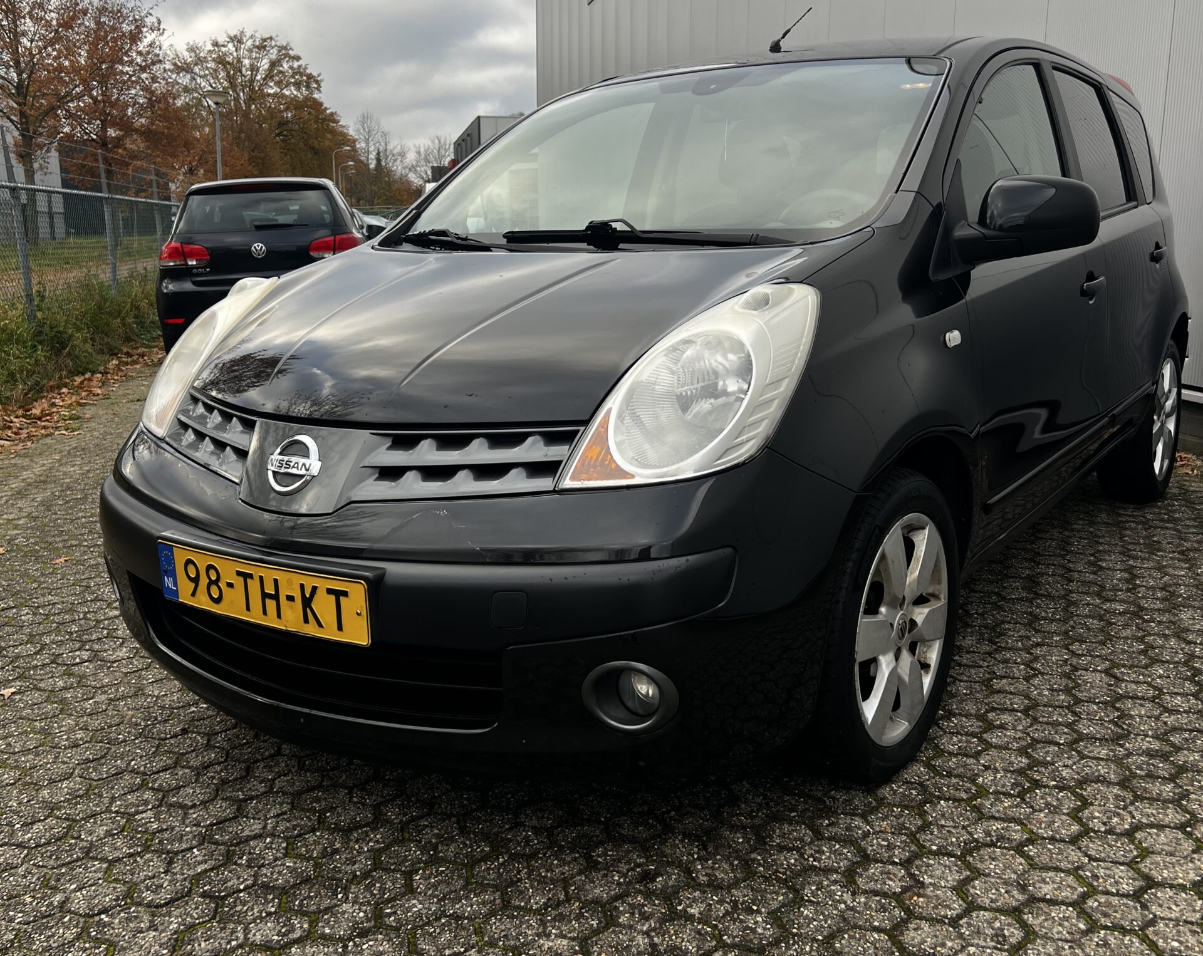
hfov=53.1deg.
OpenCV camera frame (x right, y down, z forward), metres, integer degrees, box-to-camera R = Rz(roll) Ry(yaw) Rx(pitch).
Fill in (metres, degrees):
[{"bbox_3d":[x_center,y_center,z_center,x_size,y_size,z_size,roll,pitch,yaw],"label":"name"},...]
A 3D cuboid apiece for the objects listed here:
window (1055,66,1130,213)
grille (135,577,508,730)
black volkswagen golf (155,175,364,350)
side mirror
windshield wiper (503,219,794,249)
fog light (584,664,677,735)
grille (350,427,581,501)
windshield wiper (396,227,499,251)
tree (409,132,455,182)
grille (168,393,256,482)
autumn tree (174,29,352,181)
[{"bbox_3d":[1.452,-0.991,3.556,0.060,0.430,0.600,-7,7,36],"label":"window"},{"bbox_3d":[-0.528,0.285,2.094,0.900,0.155,0.120,7,15,34],"label":"grille"},{"bbox_3d":[-3.137,-2.108,11.830,1.790,1.480,4.200,-2,12,-10],"label":"black volkswagen golf"},{"bbox_3d":[0.890,-0.541,2.502,0.245,0.175,0.160,7,15,34],"label":"side mirror"},{"bbox_3d":[0.070,-0.501,2.503,0.690,0.065,0.080,7,15,34],"label":"windshield wiper"},{"bbox_3d":[0.049,0.341,1.869,0.135,0.100,0.080,2,12,14],"label":"fog light"},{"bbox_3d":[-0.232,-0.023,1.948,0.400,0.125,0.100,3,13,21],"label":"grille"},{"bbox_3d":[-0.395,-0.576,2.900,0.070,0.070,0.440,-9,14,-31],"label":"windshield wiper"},{"bbox_3d":[-13.188,-23.315,95.853,5.500,8.000,5.500,0,12,0],"label":"tree"},{"bbox_3d":[-0.734,-0.087,2.280,0.090,0.125,0.360,-11,15,-37],"label":"grille"},{"bbox_3d":[-17.503,-17.746,63.173,9.200,11.000,9.200,0,12,0],"label":"autumn tree"}]

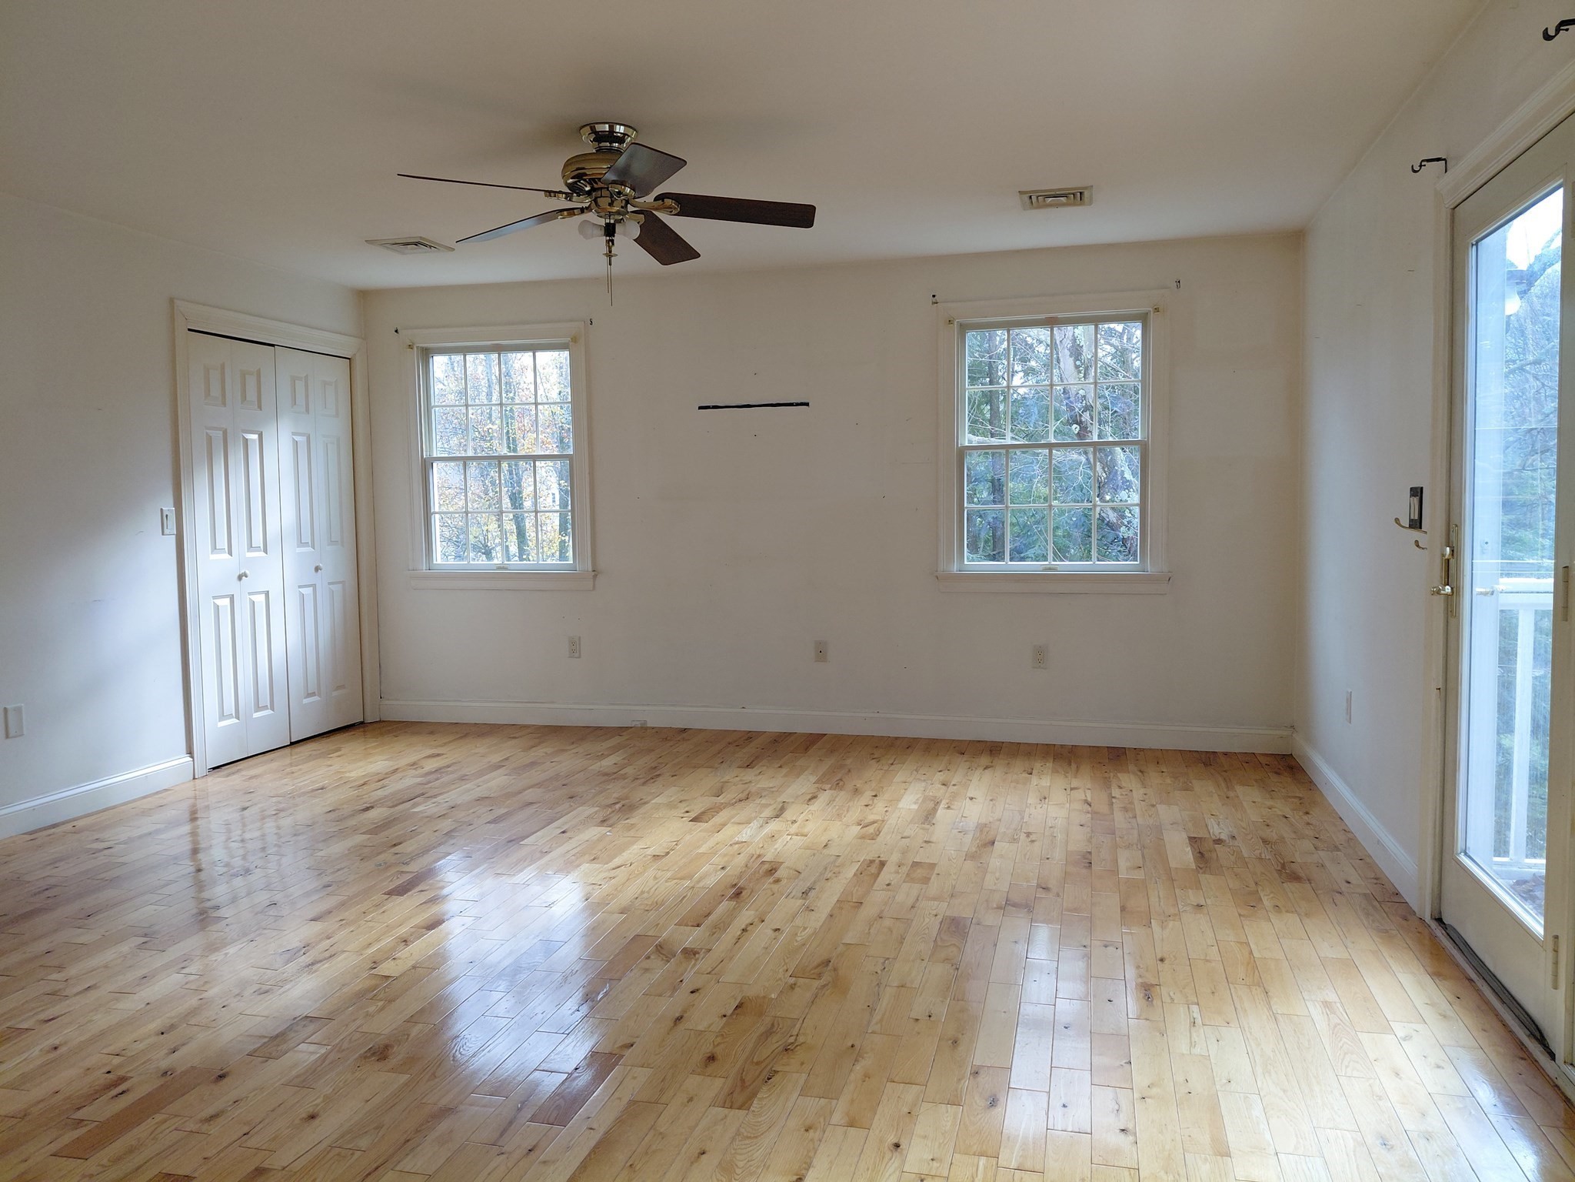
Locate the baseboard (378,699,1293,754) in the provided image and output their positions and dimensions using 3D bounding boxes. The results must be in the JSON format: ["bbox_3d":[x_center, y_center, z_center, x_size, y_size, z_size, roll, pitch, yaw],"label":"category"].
[{"bbox_3d":[0.037,0.699,5.988,4.888,0.132,0.020,0,4,13],"label":"baseboard"}]

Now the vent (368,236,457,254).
[{"bbox_3d":[-1.753,-1.614,5.310,0.279,0.020,0.298,1,4,15],"label":"vent"}]

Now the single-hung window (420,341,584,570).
[{"bbox_3d":[-1.581,-0.737,6.309,0.922,1.249,0.085,0,4,13],"label":"single-hung window"}]

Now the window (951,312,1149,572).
[{"bbox_3d":[1.304,-0.716,5.623,0.940,1.249,0.085,0,4,13],"label":"window"}]

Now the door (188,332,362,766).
[{"bbox_3d":[-2.591,-0.222,5.822,0.045,2.028,1.183,1,4,15],"label":"door"}]

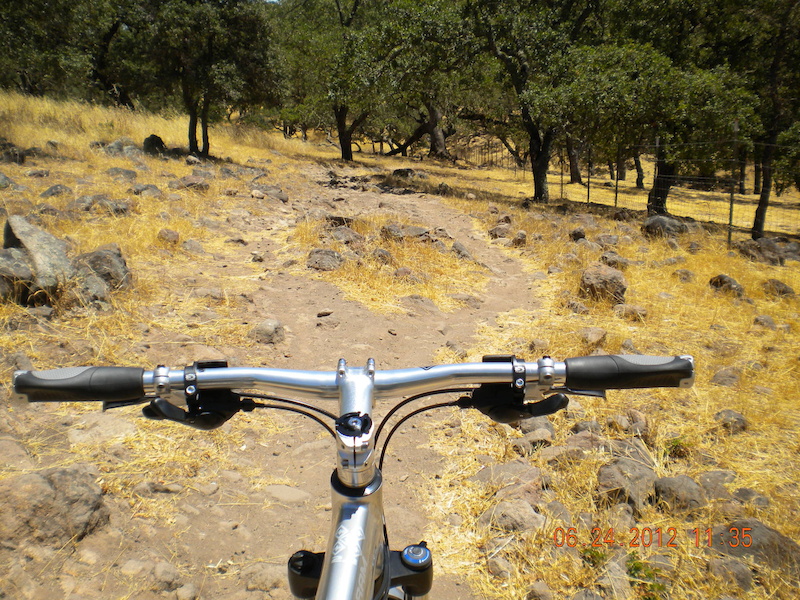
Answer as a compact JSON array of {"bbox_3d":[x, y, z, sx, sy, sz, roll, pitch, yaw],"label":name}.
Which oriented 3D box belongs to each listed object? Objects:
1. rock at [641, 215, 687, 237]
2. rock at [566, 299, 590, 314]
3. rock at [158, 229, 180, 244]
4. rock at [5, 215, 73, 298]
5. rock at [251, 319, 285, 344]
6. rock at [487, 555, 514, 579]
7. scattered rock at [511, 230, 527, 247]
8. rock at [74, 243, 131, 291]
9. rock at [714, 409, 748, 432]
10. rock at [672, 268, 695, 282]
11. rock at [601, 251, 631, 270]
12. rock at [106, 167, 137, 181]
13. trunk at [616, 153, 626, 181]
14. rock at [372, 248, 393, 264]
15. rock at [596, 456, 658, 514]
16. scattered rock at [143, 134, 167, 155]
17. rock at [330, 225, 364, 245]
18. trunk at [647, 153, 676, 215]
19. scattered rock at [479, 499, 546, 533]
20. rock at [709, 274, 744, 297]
[{"bbox_3d":[3.446,-0.967,10.500,0.600,0.260,0.430,-1,12,0],"label":"rock"},{"bbox_3d":[1.247,0.045,5.650,0.170,0.090,0.130,-1,12,0],"label":"rock"},{"bbox_3d":[-2.479,-0.683,8.700,0.230,0.140,0.190,-3,10,-16],"label":"rock"},{"bbox_3d":[-2.317,-0.286,5.200,0.450,0.470,0.420,-1,12,0],"label":"rock"},{"bbox_3d":[-0.866,0.214,5.330,0.224,0.179,0.202,-2,10,-9],"label":"rock"},{"bbox_3d":[0.292,0.773,2.335,0.076,0.072,0.065,1,10,8],"label":"rock"},{"bbox_3d":[1.442,-0.738,9.783,0.175,0.210,0.167,1,10,8],"label":"scattered rock"},{"bbox_3d":[-2.170,-0.244,5.900,0.410,0.320,0.380,0,10,0],"label":"rock"},{"bbox_3d":[1.434,0.521,3.500,0.147,0.080,0.115,-1,12,0],"label":"rock"},{"bbox_3d":[2.418,-0.209,6.900,0.190,0.100,0.150,-1,12,0],"label":"rock"},{"bbox_3d":[2.214,-0.395,8.282,0.312,0.219,0.265,3,10,15],"label":"rock"},{"bbox_3d":[-5.027,-2.283,14.600,0.520,0.220,0.380,-3,11,-18],"label":"rock"},{"bbox_3d":[8.215,-4.951,30.000,0.380,1.080,0.360,0,10,0],"label":"trunk"},{"bbox_3d":[-0.180,-0.446,8.300,0.200,0.130,0.170,0,10,-1],"label":"rock"},{"bbox_3d":[0.801,0.656,2.860,0.210,0.135,0.190,3,10,16],"label":"rock"},{"bbox_3d":[-6.525,-4.133,21.500,0.620,0.500,0.500,-3,10,-16],"label":"scattered rock"},{"bbox_3d":[-0.552,-0.688,8.500,0.360,0.180,0.290,0,10,0],"label":"rock"},{"bbox_3d":[4.696,-2.080,14.458,0.520,1.101,0.450,3,10,18],"label":"trunk"},{"bbox_3d":[0.373,0.714,2.680,0.220,0.100,0.170,0,10,0],"label":"scattered rock"},{"bbox_3d":[2.835,-0.115,7.015,0.303,0.228,0.258,4,11,22],"label":"rock"}]

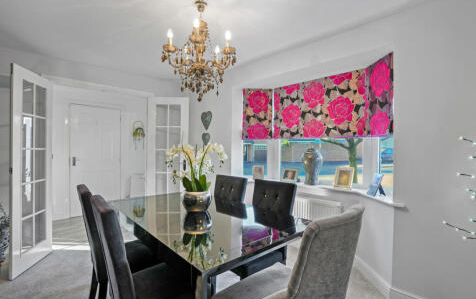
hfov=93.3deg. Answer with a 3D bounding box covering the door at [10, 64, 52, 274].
[{"bbox_3d":[-2.155,0.215,2.365,0.045,1.990,0.585,0,0,-9],"label":"door"}]

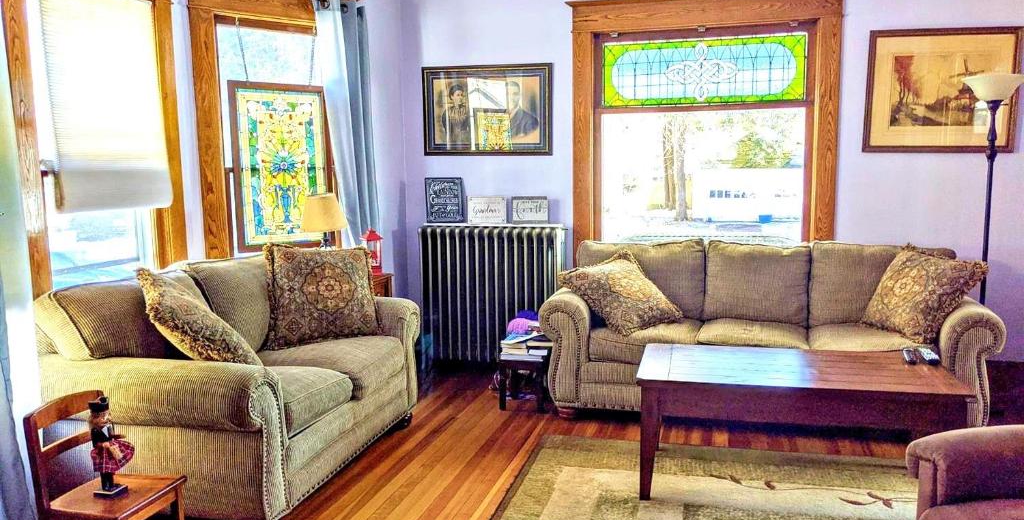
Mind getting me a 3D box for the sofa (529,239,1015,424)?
[{"bbox_3d":[1.342,0.375,4.424,2.210,0.890,0.940,1,8,14],"label":"sofa"}]

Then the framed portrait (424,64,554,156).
[{"bbox_3d":[-0.170,-0.967,5.171,0.885,0.580,0.035,2,8,16],"label":"framed portrait"}]

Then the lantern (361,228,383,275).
[{"bbox_3d":[-0.807,-0.042,4.659,0.110,0.275,0.110,-5,9,-28],"label":"lantern"}]

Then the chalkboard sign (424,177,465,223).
[{"bbox_3d":[-0.432,-0.385,5.184,0.255,0.293,0.025,2,0,16],"label":"chalkboard sign"}]

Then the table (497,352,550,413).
[{"bbox_3d":[0.101,0.670,4.520,0.290,0.310,0.310,2,8,16],"label":"table"}]

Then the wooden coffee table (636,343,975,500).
[{"bbox_3d":[1.154,0.690,3.338,1.210,0.510,0.640,1,8,14],"label":"wooden coffee table"}]

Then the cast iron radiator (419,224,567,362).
[{"bbox_3d":[-0.128,0.257,5.138,0.920,0.965,0.230,2,8,16],"label":"cast iron radiator"}]

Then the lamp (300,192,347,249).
[{"bbox_3d":[-1.047,-0.146,4.501,0.250,0.440,0.250,1,8,15],"label":"lamp"}]

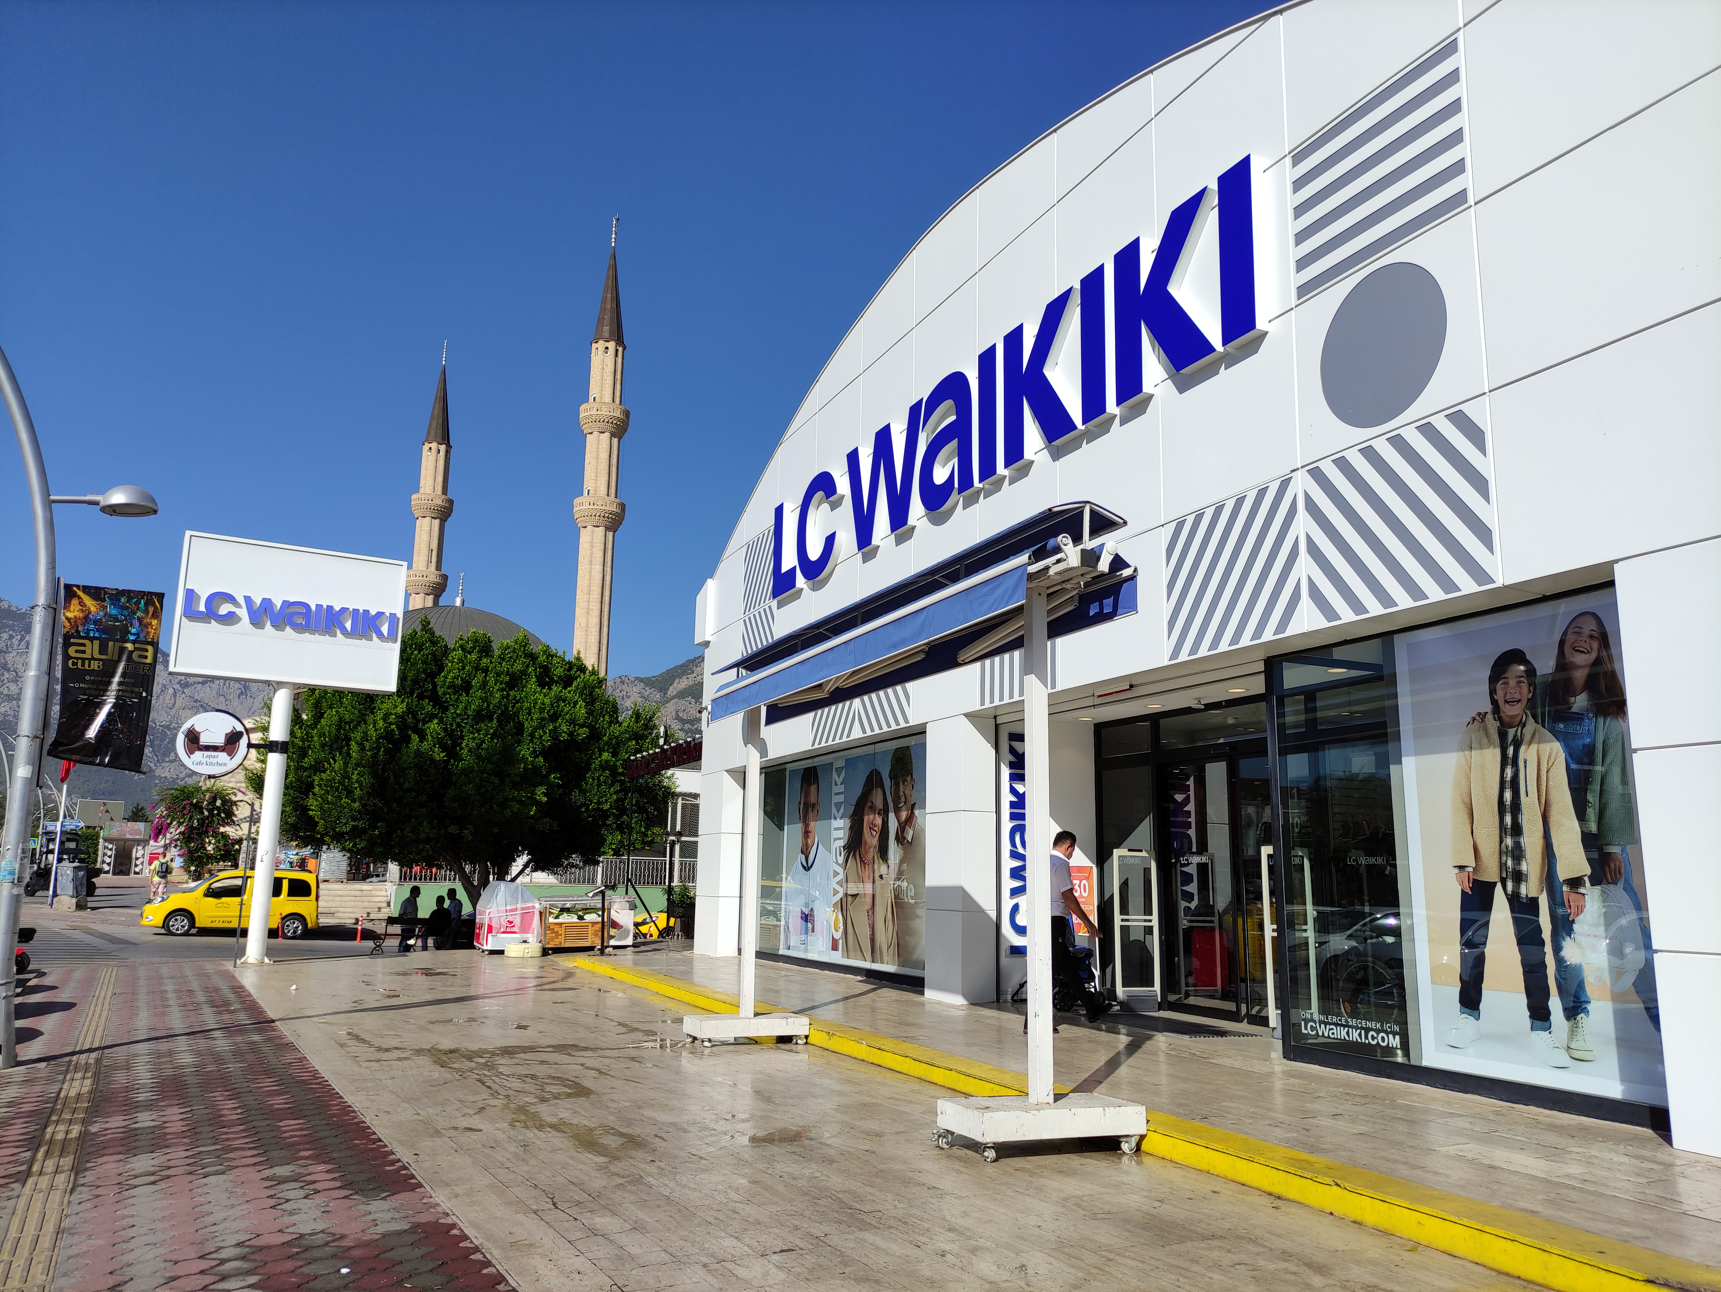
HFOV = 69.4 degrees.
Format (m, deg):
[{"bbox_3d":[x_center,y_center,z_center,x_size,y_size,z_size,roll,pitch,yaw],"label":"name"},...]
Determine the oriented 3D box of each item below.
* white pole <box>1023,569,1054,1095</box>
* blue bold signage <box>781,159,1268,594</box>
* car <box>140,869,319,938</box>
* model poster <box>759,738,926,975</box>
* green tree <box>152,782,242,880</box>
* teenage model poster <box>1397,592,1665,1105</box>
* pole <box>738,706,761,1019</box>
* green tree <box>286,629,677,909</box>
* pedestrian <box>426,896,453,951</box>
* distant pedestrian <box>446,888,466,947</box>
[{"bbox_3d":[1.005,1.073,7.028,0.100,2.900,0.100,4,-11,-18],"label":"white pole"},{"bbox_3d":[0.934,-2.330,14.816,0.140,1.500,11.000,6,-12,-23],"label":"blue bold signage"},{"bbox_3d":[-16.835,6.856,33.319,4.250,1.810,1.830,7,-12,-30],"label":"car"},{"bbox_3d":[-0.182,2.978,17.491,0.050,2.880,5.650,6,-12,-23],"label":"model poster"},{"bbox_3d":[-24.016,6.763,45.000,3.000,3.800,2.800,7,-12,-29],"label":"green tree"},{"bbox_3d":[4.195,1.228,7.840,0.050,2.950,1.830,6,-12,-23],"label":"teenage model poster"},{"bbox_3d":[-0.979,1.869,11.326,0.100,2.910,0.100,4,-11,-18],"label":"pole"},{"bbox_3d":[-8.978,3.344,29.079,8.700,7.650,8.300,4,-11,-17],"label":"green tree"},{"bbox_3d":[-9.567,6.274,28.016,0.550,1.270,0.720,7,-12,-27],"label":"pedestrian"},{"bbox_3d":[-9.537,6.576,29.344,0.340,1.680,0.480,6,-12,-25],"label":"distant pedestrian"}]

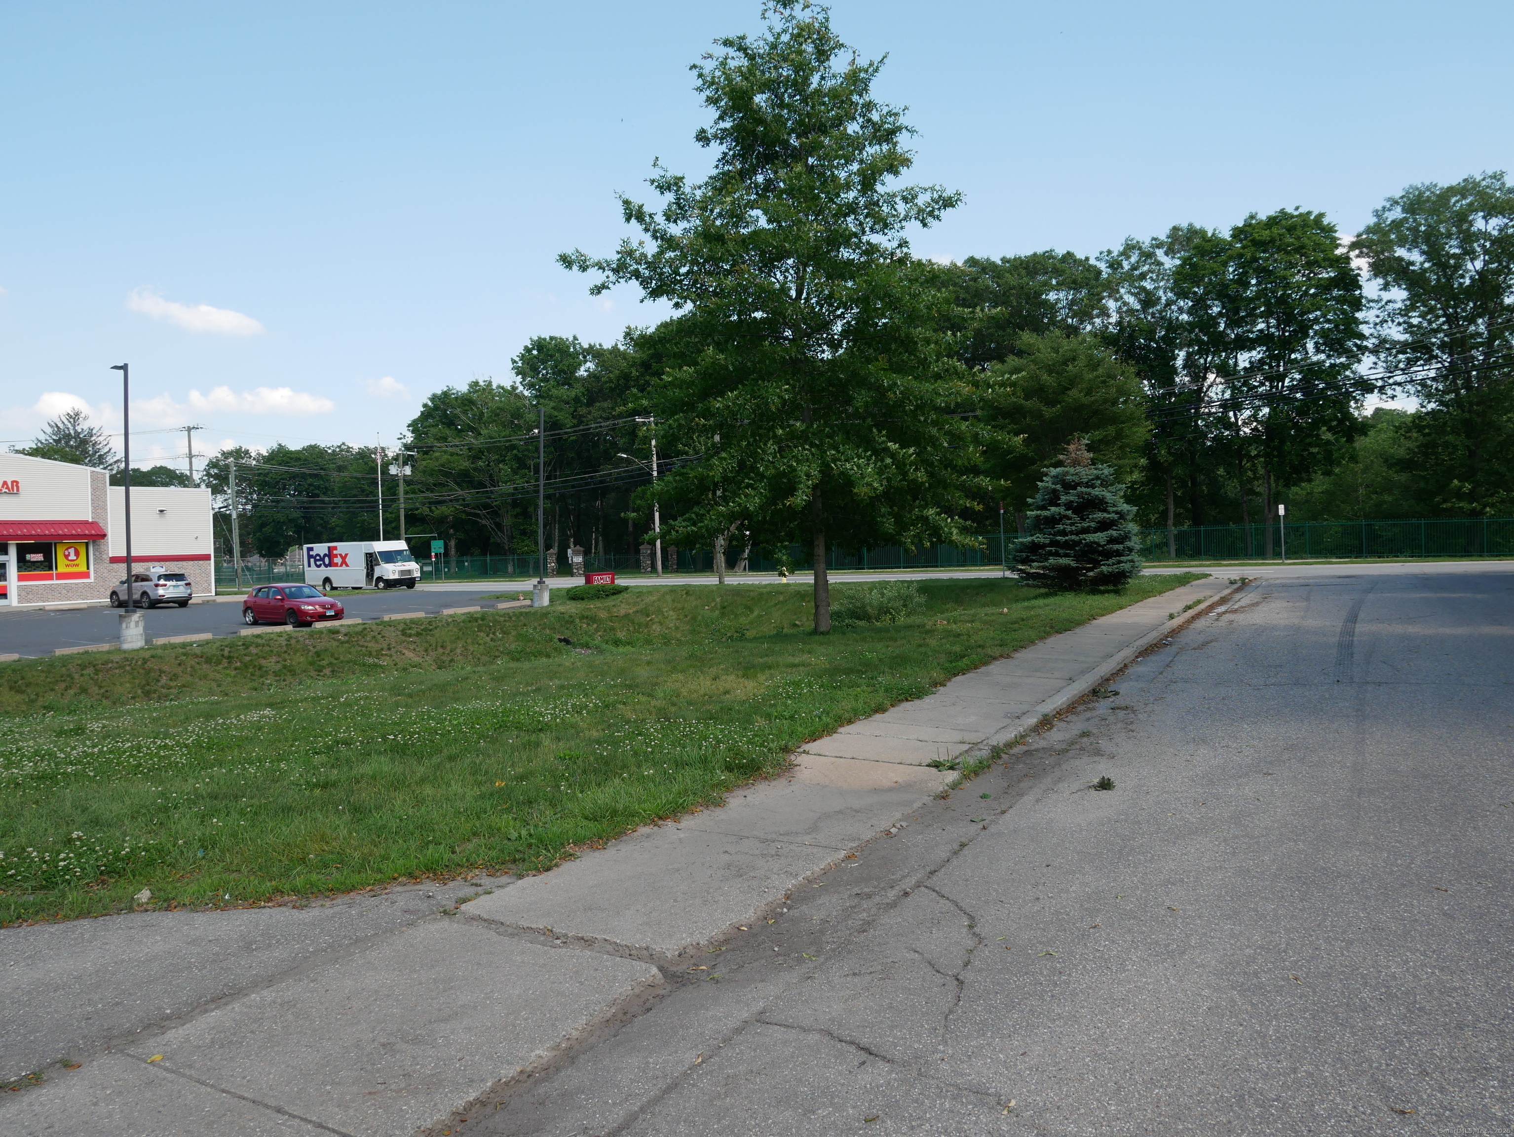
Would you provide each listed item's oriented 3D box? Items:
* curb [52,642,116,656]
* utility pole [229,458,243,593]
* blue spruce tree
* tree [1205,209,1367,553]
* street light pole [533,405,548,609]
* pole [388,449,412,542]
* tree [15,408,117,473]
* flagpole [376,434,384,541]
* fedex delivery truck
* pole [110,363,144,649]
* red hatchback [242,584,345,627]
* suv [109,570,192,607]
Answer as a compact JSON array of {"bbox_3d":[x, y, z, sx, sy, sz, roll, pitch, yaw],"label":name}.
[{"bbox_3d":[-19.925,2.405,31.304,0.170,0.150,1.830,0,2,36],"label":"curb"},{"bbox_3d":[-33.461,-2.890,67.500,0.450,8.600,0.450,-2,1,34],"label":"utility pole"},{"bbox_3d":[10.315,-1.790,33.800,4.200,4.870,4.200,-1,1,0],"label":"blue spruce tree"},{"bbox_3d":[28.221,-9.971,56.000,8.400,18.500,8.000,-2,1,0],"label":"tree"},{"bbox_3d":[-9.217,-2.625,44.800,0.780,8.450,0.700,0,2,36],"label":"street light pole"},{"bbox_3d":[-26.538,-4.025,78.500,1.700,10.200,1.100,-1,1,27],"label":"pole"},{"bbox_3d":[-60.142,-6.324,92.000,8.600,15.600,8.600,-2,1,0],"label":"tree"},{"bbox_3d":[-32.915,-5.464,92.000,0.200,12.800,0.200,-2,1,0],"label":"flagpole"},{"bbox_3d":[-24.683,-0.149,65.865,7.350,3.030,2.350,-1,1,26],"label":"fedex delivery truck"},{"bbox_3d":[-19.002,-1.875,31.700,1.000,8.550,0.720,0,2,36],"label":"pole"},{"bbox_3d":[-17.200,1.350,38.900,4.450,1.460,1.780,-1,1,33],"label":"red hatchback"},{"bbox_3d":[-29.321,1.050,50.753,4.760,1.690,1.900,0,2,35],"label":"suv"}]

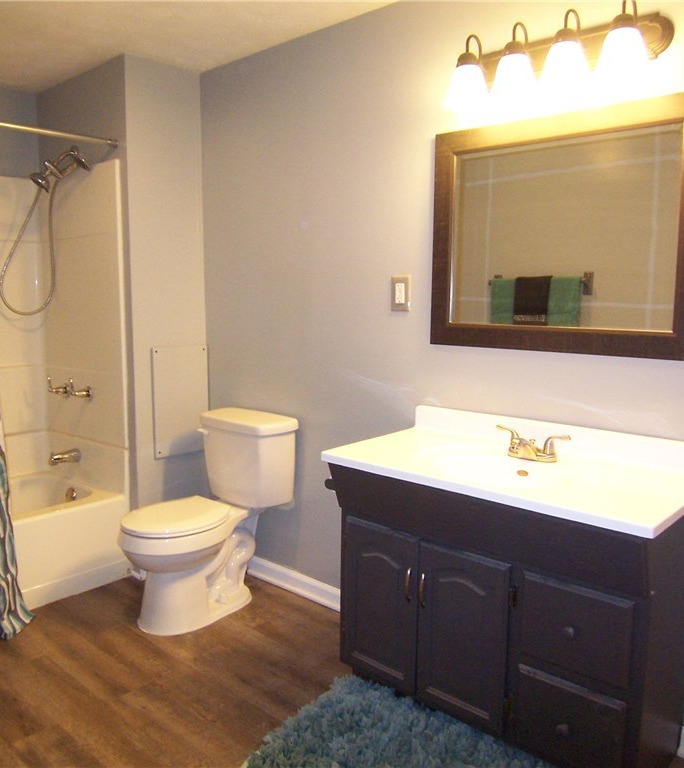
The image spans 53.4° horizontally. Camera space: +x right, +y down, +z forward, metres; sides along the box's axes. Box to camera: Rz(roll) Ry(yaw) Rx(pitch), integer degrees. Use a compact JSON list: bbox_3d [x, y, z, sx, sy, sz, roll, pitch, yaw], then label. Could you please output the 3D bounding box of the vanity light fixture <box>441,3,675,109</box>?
[{"bbox_3d":[0.550,-0.899,1.845,0.612,0.217,0.185,7,10,41],"label":"vanity light fixture"}]

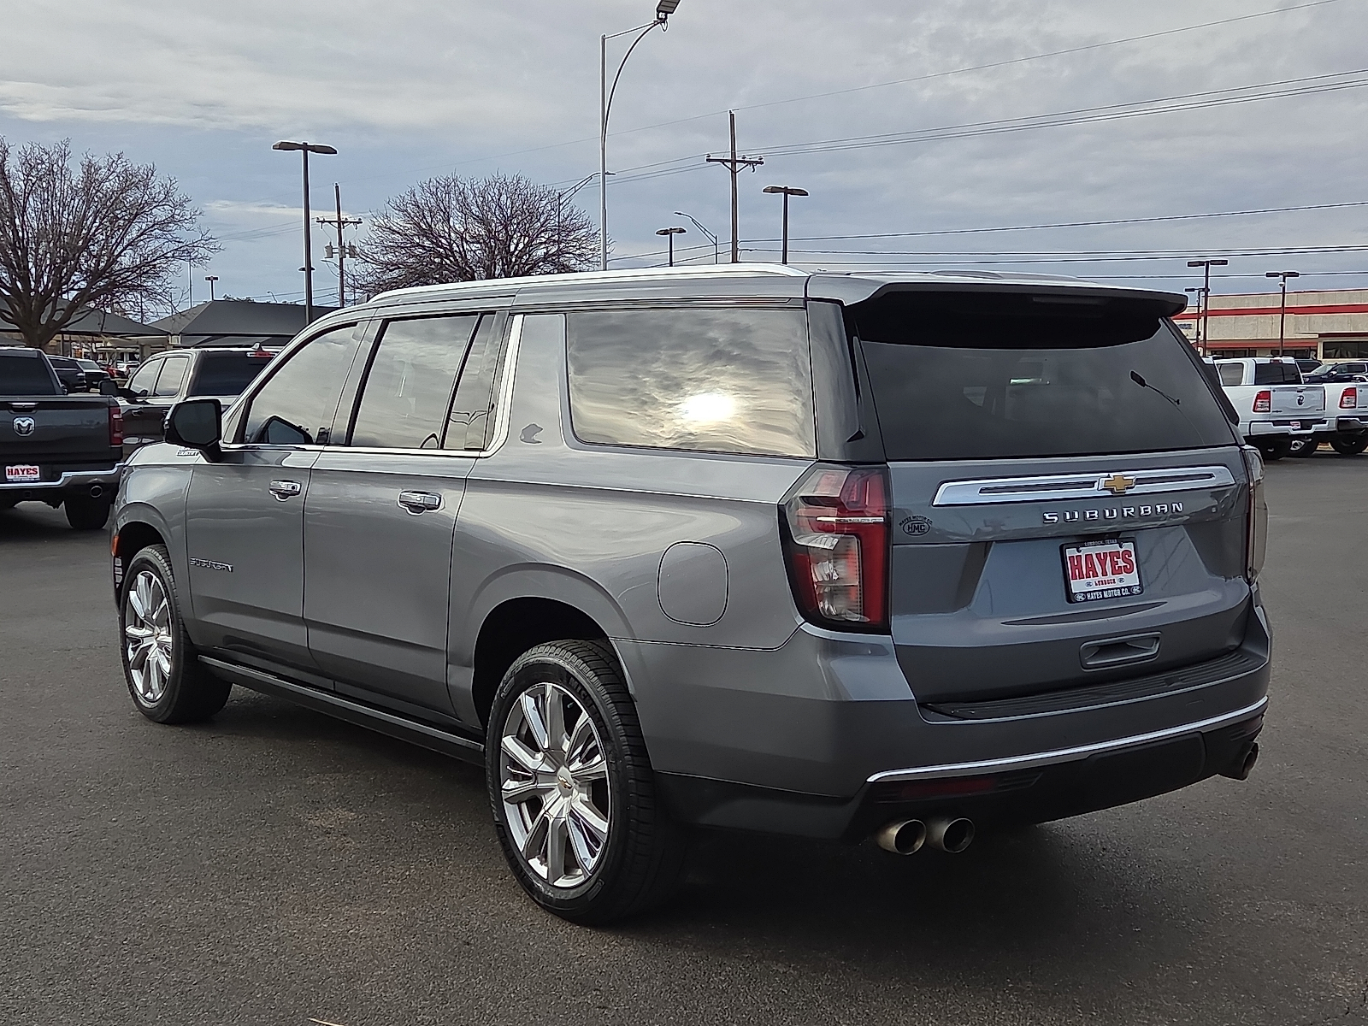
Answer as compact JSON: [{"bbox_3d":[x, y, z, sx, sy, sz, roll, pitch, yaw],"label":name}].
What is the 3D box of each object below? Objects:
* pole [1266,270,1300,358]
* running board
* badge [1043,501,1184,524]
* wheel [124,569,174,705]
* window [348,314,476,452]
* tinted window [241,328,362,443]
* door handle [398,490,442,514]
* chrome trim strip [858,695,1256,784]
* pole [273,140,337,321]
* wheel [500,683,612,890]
[{"bbox_3d":[30.423,-8.562,80.295,1.650,7.350,0.420,2,5,21],"label":"pole"},{"bbox_3d":[-1.317,0.706,6.018,0.170,0.090,2.420,-4,5,-38],"label":"running board"},{"bbox_3d":[1.152,-0.003,4.214,0.610,0.036,0.015,-4,1,-38],"label":"badge"},{"bbox_3d":[-2.402,0.579,7.367,0.220,0.610,0.610,-4,6,-38],"label":"wheel"},{"bbox_3d":[-0.930,-0.449,5.401,0.050,0.470,0.710,15,-5,-38],"label":"window"},{"bbox_3d":[-1.477,-0.489,6.094,0.050,0.460,0.830,17,-6,-38],"label":"tinted window"},{"bbox_3d":[-0.861,-0.036,5.158,0.055,0.080,0.250,-4,6,-38],"label":"door handle"},{"bbox_3d":[1.134,0.597,4.235,1.690,0.060,0.140,-4,6,-38],"label":"chrome trim strip"},{"bbox_3d":[-9.454,-5.463,39.807,1.630,7.660,0.320,-2,5,-21],"label":"pole"},{"bbox_3d":[-0.308,0.786,4.652,0.200,0.595,0.595,-4,6,-38],"label":"wheel"}]

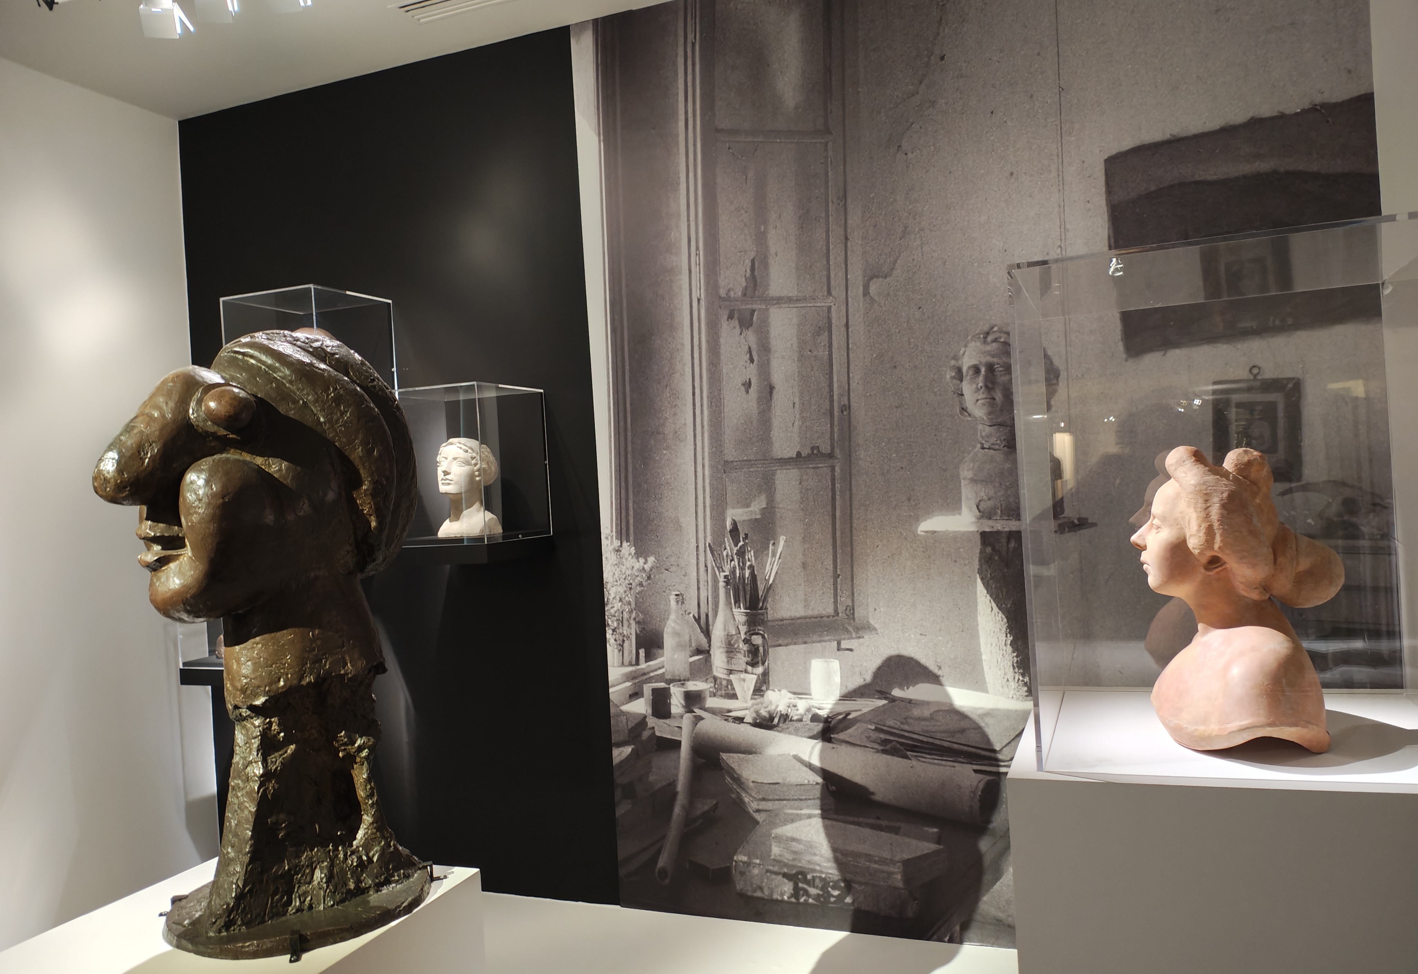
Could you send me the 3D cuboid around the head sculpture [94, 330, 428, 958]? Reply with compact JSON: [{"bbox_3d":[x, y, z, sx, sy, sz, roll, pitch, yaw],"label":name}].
[{"bbox_3d":[-0.639,0.197,1.524,0.470,0.860,0.360,-3,0,-42],"label":"head sculpture"}]

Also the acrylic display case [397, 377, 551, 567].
[{"bbox_3d":[-0.784,-0.041,3.309,0.381,0.528,0.390,-3,0,21],"label":"acrylic display case"}]

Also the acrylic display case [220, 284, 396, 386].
[{"bbox_3d":[-1.359,-0.379,3.526,0.384,0.528,0.384,-3,0,21],"label":"acrylic display case"}]

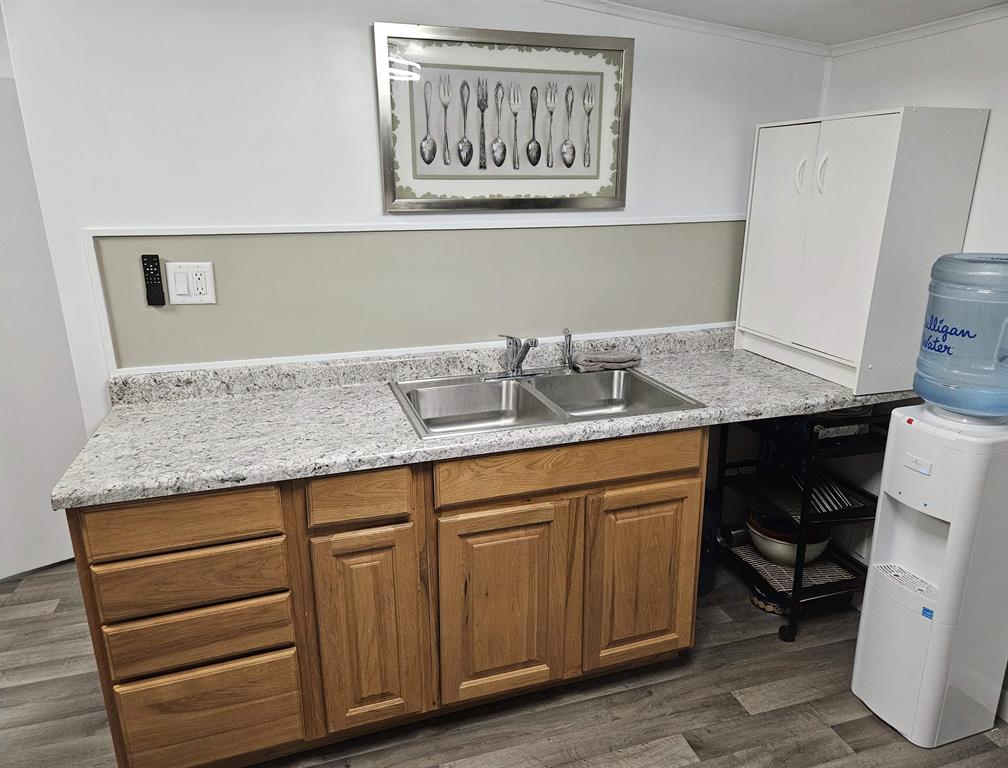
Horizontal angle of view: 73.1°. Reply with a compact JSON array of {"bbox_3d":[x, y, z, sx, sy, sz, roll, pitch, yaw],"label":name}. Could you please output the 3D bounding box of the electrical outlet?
[{"bbox_3d":[-0.908,-0.292,1.978,0.124,0.121,0.010,-6,18,-18],"label":"electrical outlet"}]

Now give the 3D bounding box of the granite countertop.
[{"bbox_3d":[0.107,0.050,2.088,2.440,0.046,0.635,-6,18,-18],"label":"granite countertop"}]

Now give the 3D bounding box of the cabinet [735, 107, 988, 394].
[{"bbox_3d":[1.132,-0.456,2.283,0.315,0.815,0.603,-6,18,-18],"label":"cabinet"}]

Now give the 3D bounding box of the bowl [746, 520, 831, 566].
[{"bbox_3d":[1.061,0.589,2.569,0.300,0.142,0.300,0,17,0],"label":"bowl"}]

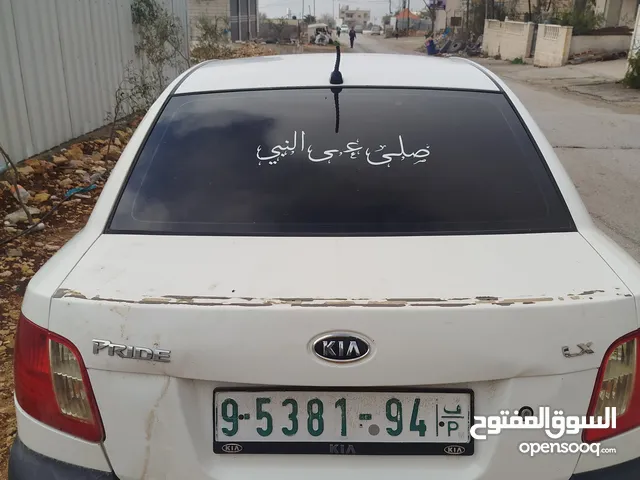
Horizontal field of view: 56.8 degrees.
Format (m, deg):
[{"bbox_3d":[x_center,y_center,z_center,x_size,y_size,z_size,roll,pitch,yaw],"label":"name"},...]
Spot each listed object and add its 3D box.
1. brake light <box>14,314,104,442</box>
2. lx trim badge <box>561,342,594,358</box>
[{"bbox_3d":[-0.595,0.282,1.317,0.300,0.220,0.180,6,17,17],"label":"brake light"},{"bbox_3d":[0.527,0.225,1.205,0.068,0.025,0.008,-4,3,-10],"label":"lx trim badge"}]

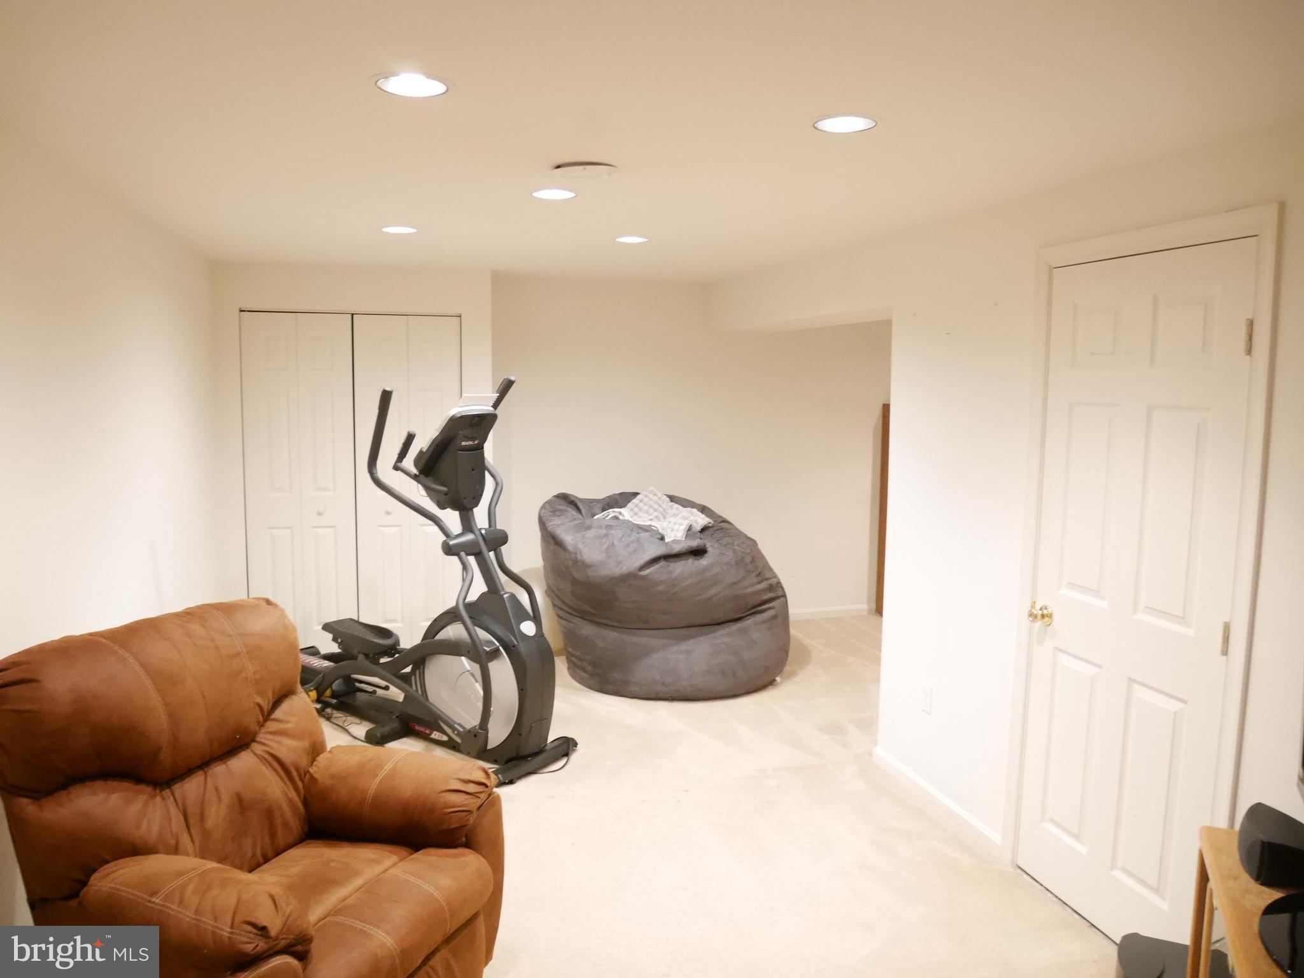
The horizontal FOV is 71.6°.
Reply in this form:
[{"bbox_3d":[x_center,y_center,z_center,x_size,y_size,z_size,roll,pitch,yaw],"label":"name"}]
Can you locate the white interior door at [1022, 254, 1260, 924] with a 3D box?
[{"bbox_3d":[1.401,0.342,2.690,0.040,2.030,0.715,-2,7,-16],"label":"white interior door"}]

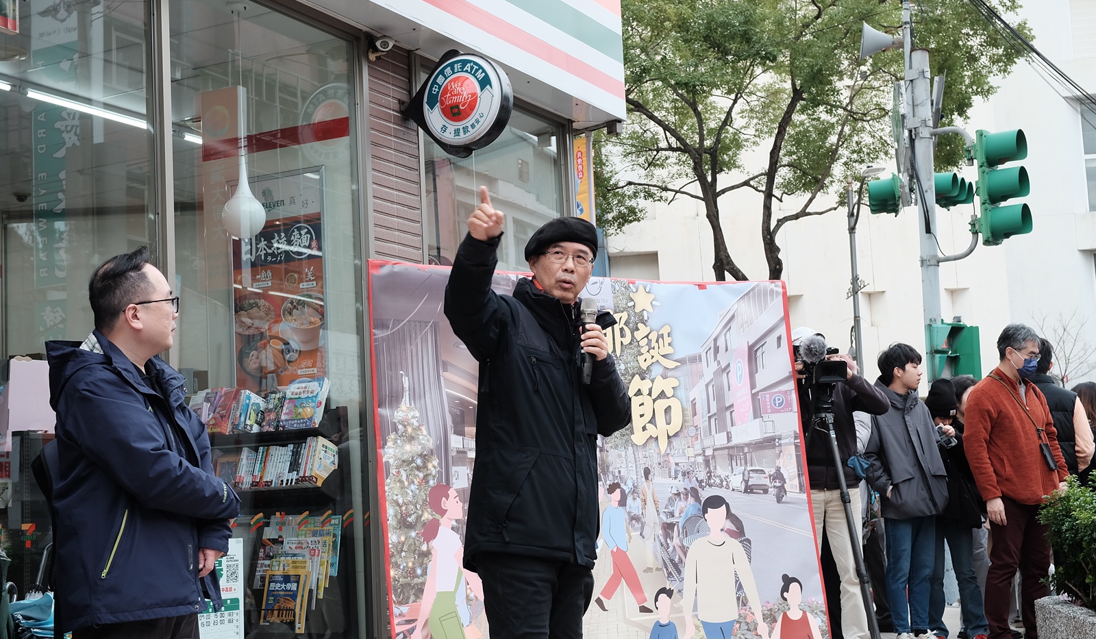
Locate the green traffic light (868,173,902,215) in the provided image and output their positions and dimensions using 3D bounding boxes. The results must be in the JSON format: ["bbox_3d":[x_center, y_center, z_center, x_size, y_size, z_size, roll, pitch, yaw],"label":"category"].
[{"bbox_3d":[3.946,-1.448,17.050,0.390,0.360,1.070,-7,-7,14],"label":"green traffic light"}]

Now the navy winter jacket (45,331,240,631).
[{"bbox_3d":[-1.012,0.391,3.600,0.470,0.730,0.560,-3,-6,-2],"label":"navy winter jacket"}]

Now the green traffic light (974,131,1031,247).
[{"bbox_3d":[4.201,-1.221,13.500,0.400,1.060,0.360,-7,-7,32],"label":"green traffic light"}]

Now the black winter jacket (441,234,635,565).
[{"bbox_3d":[-0.037,0.238,4.050,0.420,0.890,0.630,-8,-8,38],"label":"black winter jacket"}]

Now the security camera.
[{"bbox_3d":[-0.829,-1.343,7.250,0.100,0.125,0.190,-1,3,-18],"label":"security camera"}]

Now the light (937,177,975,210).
[{"bbox_3d":[4.649,-1.505,17.048,0.390,0.360,1.070,-2,-5,30],"label":"light"}]

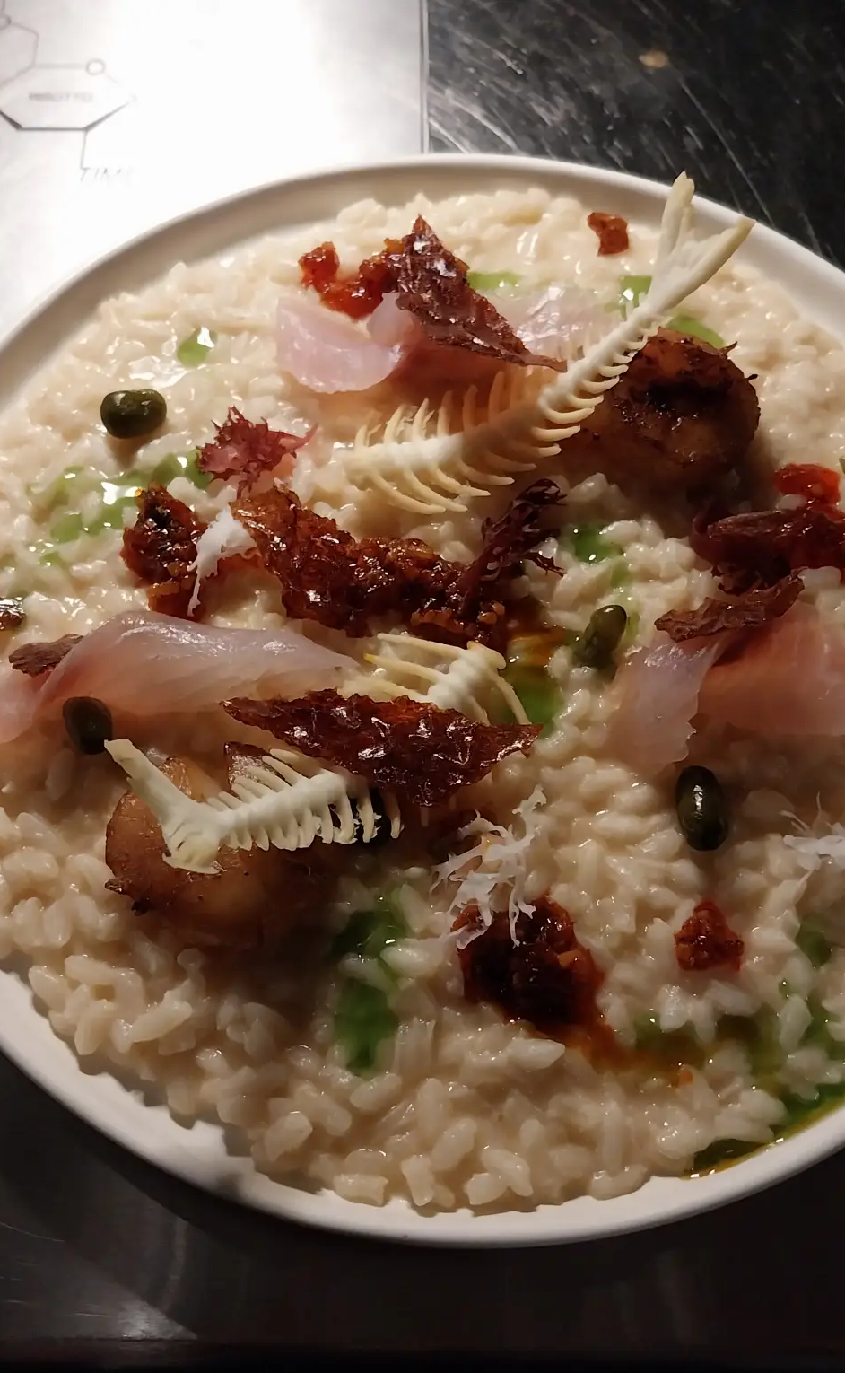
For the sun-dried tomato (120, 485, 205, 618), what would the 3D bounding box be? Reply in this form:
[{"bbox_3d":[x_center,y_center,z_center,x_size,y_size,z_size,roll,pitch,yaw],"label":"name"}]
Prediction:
[{"bbox_3d":[-0.051,-0.026,0.270,0.017,0.011,0.026,-2,63,-2],"label":"sun-dried tomato"}]

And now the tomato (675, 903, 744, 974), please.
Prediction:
[{"bbox_3d":[0.050,0.043,0.240,0.012,0.006,0.011,1,63,-1],"label":"tomato"}]

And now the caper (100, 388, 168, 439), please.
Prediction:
[{"bbox_3d":[-0.060,-0.057,0.288,0.013,0.009,0.009,-13,64,-8],"label":"caper"}]

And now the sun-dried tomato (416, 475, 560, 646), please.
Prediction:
[{"bbox_3d":[0.013,-0.024,0.270,0.019,0.014,0.036,28,66,12],"label":"sun-dried tomato"}]

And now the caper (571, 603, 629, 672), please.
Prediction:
[{"bbox_3d":[0.034,-0.009,0.265,0.007,0.008,0.013,23,65,10],"label":"caper"}]

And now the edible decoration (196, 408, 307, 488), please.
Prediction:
[{"bbox_3d":[-0.035,-0.049,0.282,0.022,0.008,0.017,1,63,-1],"label":"edible decoration"}]

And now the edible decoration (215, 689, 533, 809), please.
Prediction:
[{"bbox_3d":[-0.006,0.010,0.213,0.049,0.008,0.018,5,63,1],"label":"edible decoration"}]

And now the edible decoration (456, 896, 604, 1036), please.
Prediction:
[{"bbox_3d":[0.016,0.042,0.208,0.022,0.008,0.021,3,63,0],"label":"edible decoration"}]

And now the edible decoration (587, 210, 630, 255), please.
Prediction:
[{"bbox_3d":[0.038,-0.092,0.279,0.008,0.004,0.011,9,63,3],"label":"edible decoration"}]

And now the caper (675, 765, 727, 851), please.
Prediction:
[{"bbox_3d":[0.044,0.019,0.219,0.008,0.008,0.014,-4,63,-3],"label":"caper"}]

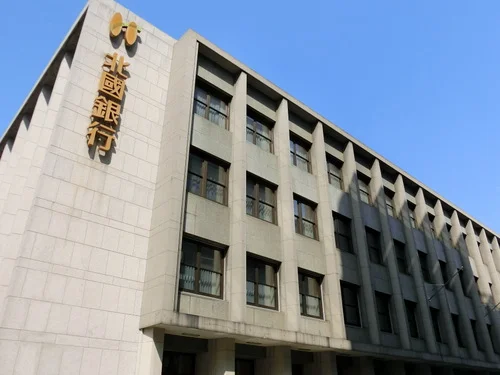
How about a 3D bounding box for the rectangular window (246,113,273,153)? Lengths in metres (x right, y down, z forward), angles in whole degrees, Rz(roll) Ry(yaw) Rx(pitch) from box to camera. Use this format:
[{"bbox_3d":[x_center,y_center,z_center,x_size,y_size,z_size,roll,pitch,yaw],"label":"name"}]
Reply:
[{"bbox_3d":[0.264,-2.680,19.993,2.331,1.998,0.189,23,-36,-37],"label":"rectangular window"}]

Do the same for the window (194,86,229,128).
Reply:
[{"bbox_3d":[-1.823,-3.582,18.270,2.331,1.998,0.189,23,-36,-37],"label":"window"}]

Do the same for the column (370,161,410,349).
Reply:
[{"bbox_3d":[7.909,3.325,24.103,0.400,11.355,0.533,23,-36,-37],"label":"column"}]

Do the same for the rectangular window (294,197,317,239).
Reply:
[{"bbox_3d":[2.218,1.401,18.945,2.047,1.932,0.168,24,-37,-36],"label":"rectangular window"}]

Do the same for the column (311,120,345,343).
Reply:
[{"bbox_3d":[3.737,1.521,20.658,0.400,11.355,0.533,23,-36,-37],"label":"column"}]

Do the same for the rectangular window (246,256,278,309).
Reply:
[{"bbox_3d":[0.250,3.731,16.635,2.331,1.976,0.189,23,-36,-37],"label":"rectangular window"}]

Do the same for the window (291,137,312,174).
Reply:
[{"bbox_3d":[2.200,-1.661,20.635,2.047,1.911,0.168,24,-37,-36],"label":"window"}]

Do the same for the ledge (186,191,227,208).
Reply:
[{"bbox_3d":[-1.725,0.524,16.001,2.375,0.144,0.289,23,-36,-37],"label":"ledge"}]

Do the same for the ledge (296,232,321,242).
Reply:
[{"bbox_3d":[2.312,2.202,18.311,2.058,0.084,0.283,24,-37,-36],"label":"ledge"}]

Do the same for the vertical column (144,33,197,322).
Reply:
[{"bbox_3d":[-2.718,-1.167,14.947,0.483,11.728,1.102,24,-37,-36],"label":"vertical column"}]

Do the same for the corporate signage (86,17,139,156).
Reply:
[{"bbox_3d":[-4.854,-3.866,14.862,1.060,6.180,0.273,24,-37,-36],"label":"corporate signage"}]

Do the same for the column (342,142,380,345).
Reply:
[{"bbox_3d":[5.823,2.423,22.380,0.400,11.355,0.533,23,-36,-37],"label":"column"}]

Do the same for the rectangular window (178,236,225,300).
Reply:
[{"bbox_3d":[-1.837,2.829,14.912,2.331,1.976,0.189,23,-36,-37],"label":"rectangular window"}]

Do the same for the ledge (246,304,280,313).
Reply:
[{"bbox_3d":[0.383,4.417,15.059,2.058,0.084,0.283,24,-37,-36],"label":"ledge"}]

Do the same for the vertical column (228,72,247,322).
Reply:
[{"bbox_3d":[-0.435,-0.282,17.213,0.400,11.355,0.533,23,-36,-37],"label":"vertical column"}]

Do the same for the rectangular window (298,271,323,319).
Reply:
[{"bbox_3d":[2.235,4.453,17.260,2.047,1.932,0.168,24,-37,-36],"label":"rectangular window"}]

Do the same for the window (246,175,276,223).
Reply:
[{"bbox_3d":[0.272,0.555,17.382,2.048,1.942,0.168,24,-37,-36],"label":"window"}]

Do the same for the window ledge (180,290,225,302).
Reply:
[{"bbox_3d":[-1.728,3.712,14.336,2.375,0.122,0.289,23,-36,-37],"label":"window ledge"}]

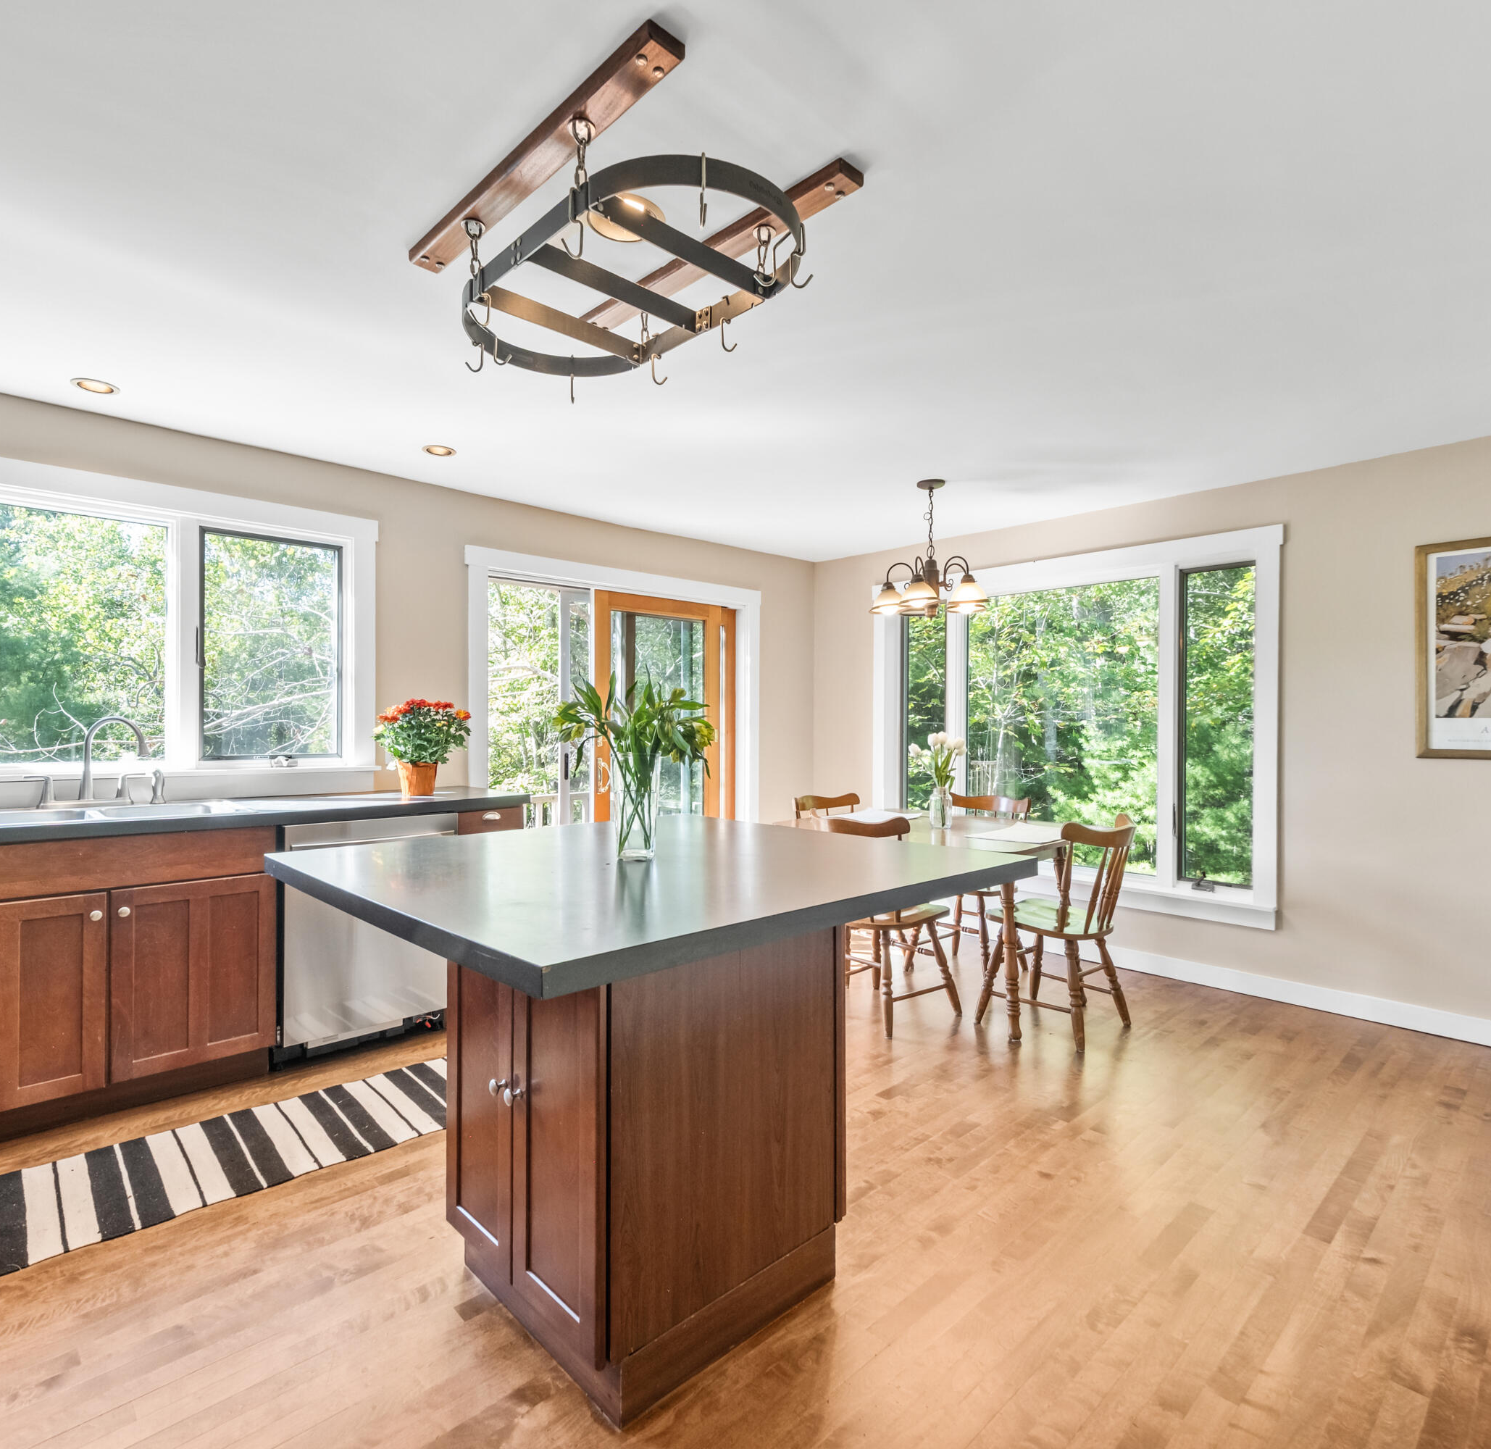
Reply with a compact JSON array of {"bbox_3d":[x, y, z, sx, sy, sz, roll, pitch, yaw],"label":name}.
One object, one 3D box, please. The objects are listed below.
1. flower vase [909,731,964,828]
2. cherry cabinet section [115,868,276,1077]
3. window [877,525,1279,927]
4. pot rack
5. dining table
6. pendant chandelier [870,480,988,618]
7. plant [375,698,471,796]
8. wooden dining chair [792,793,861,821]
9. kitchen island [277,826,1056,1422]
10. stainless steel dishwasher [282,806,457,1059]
[{"bbox_3d":[0.880,0.246,3.612,0.250,0.440,0.230,1,-1,-44],"label":"flower vase"},{"bbox_3d":[-1.942,0.796,2.725,0.441,0.599,0.530,0,0,-43],"label":"cherry cabinet section"},{"bbox_3d":[1.609,0.020,4.249,0.100,1.800,2.200,1,-1,-44],"label":"window"},{"bbox_3d":[-0.273,-0.981,1.734,0.540,0.280,0.920,1,-1,-44],"label":"pot rack"},{"bbox_3d":[0.856,0.852,3.667,0.900,0.760,1.370,1,-1,-44],"label":"dining table"},{"bbox_3d":[0.845,-0.789,3.579,0.530,0.620,0.530,0,0,0],"label":"pendant chandelier"},{"bbox_3d":[-1.424,0.098,3.432,0.420,0.430,0.400,1,-1,-44],"label":"plant"},{"bbox_3d":[0.579,0.801,4.166,0.450,0.870,0.500,1,-1,-44],"label":"wooden dining chair"},{"bbox_3d":[-0.217,0.752,1.718,1.180,0.925,1.190,1,-1,-44],"label":"kitchen island"},{"bbox_3d":[-1.587,0.796,3.141,0.610,0.860,0.600,1,-1,-44],"label":"stainless steel dishwasher"}]

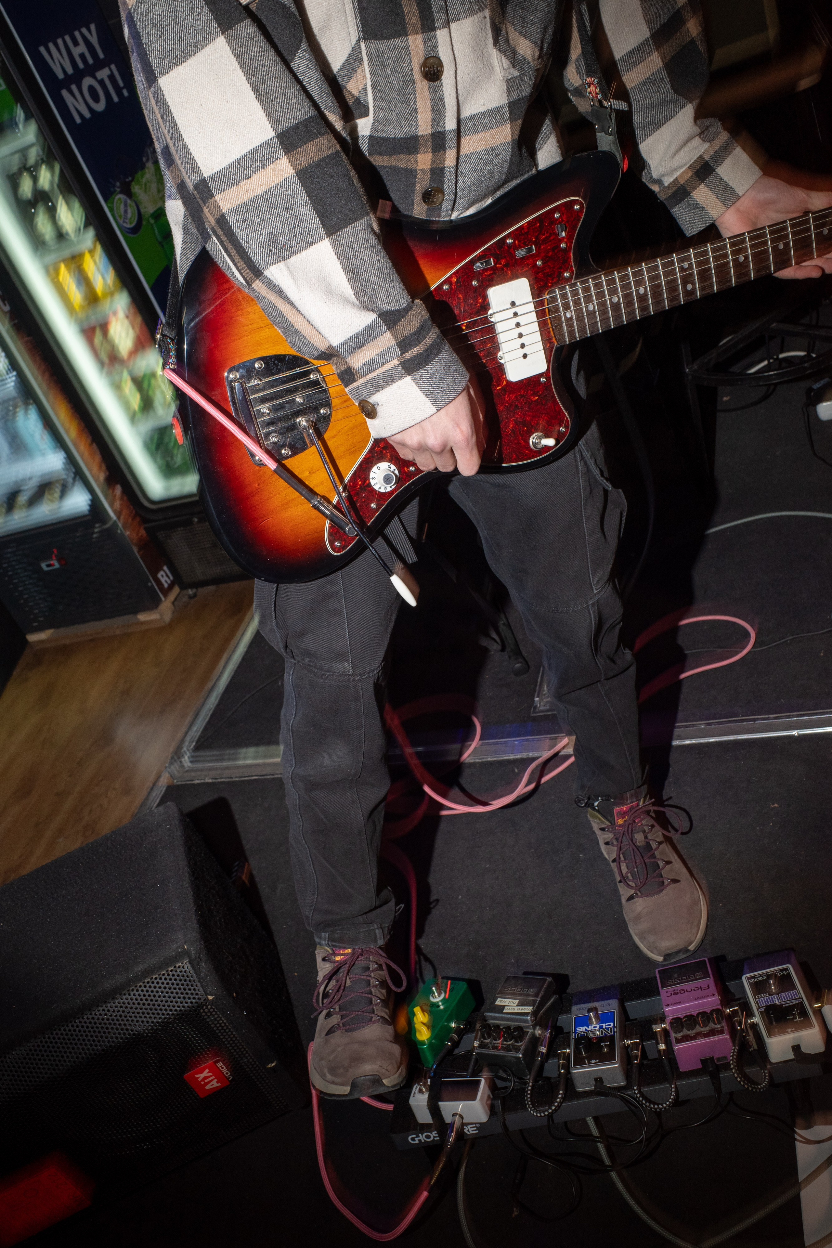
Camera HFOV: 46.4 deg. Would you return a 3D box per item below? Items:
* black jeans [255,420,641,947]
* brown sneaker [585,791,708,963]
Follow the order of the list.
[{"bbox_3d":[0.007,0.035,1.334,0.570,0.910,0.300,-17,27,-6],"label":"black jeans"},{"bbox_3d":[0.338,0.355,1.457,0.122,0.115,0.305,-23,28,3],"label":"brown sneaker"}]

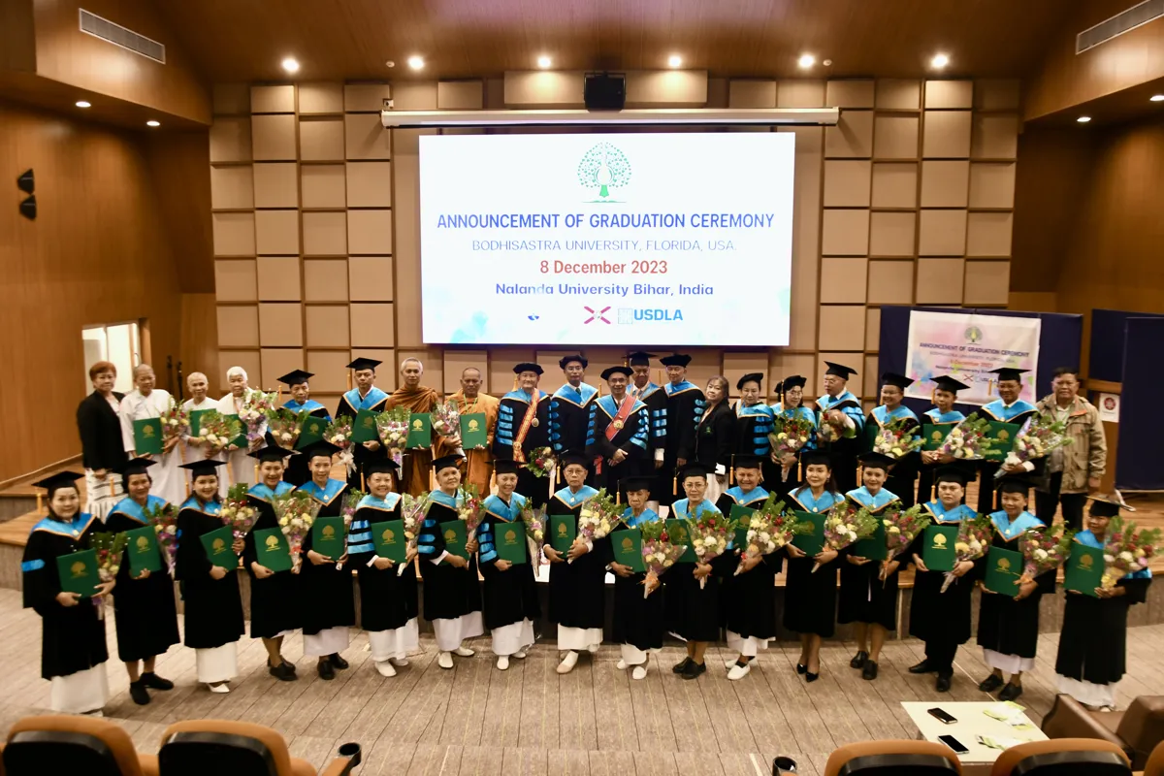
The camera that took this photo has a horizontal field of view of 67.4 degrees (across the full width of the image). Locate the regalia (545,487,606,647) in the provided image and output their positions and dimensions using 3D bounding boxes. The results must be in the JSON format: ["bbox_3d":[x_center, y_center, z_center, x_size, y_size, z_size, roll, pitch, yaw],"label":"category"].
[{"bbox_3d":[-0.047,1.343,6.622,0.490,1.217,0.400,0,7,2],"label":"regalia"}]

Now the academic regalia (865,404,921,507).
[{"bbox_3d":[2.750,0.639,7.696,0.500,0.978,0.360,5,8,35],"label":"academic regalia"}]

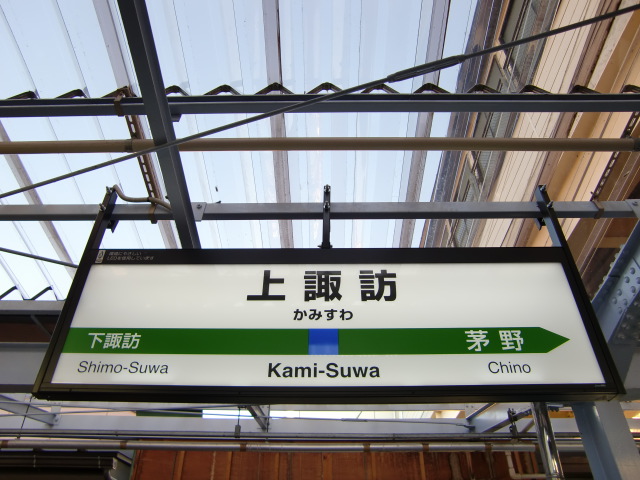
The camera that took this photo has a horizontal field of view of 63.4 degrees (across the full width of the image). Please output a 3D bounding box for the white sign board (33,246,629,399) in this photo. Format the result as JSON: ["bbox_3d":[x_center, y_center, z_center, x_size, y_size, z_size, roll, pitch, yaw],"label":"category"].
[{"bbox_3d":[0.021,0.269,1.777,1.800,0.566,0.063,0,-40,1],"label":"white sign board"}]

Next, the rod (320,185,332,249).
[{"bbox_3d":[0.029,-0.081,2.078,0.031,0.358,0.040,0,-40,1],"label":"rod"}]

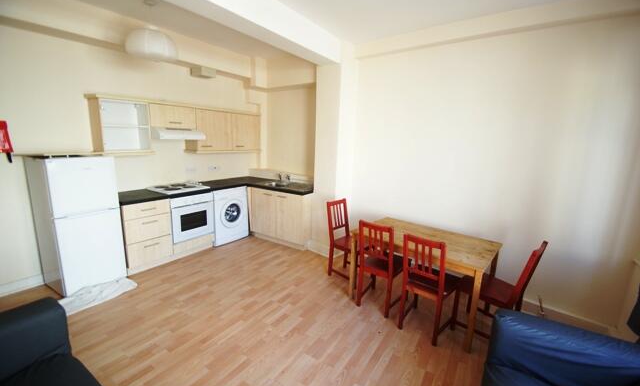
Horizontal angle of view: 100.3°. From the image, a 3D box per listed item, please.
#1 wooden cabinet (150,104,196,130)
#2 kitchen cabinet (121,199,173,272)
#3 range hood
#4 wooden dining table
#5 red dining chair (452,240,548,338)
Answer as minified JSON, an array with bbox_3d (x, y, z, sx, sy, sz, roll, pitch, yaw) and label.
[{"bbox_3d":[-2.045,-1.006,3.595,0.319,0.290,0.606,8,12,31],"label":"wooden cabinet"},{"bbox_3d":[-2.247,0.472,3.312,0.584,0.815,0.509,8,12,31],"label":"kitchen cabinet"},{"bbox_3d":[-1.966,-0.792,3.580,0.520,0.140,0.606,8,12,31],"label":"range hood"},{"bbox_3d":[0.985,0.782,2.624,1.170,0.724,0.745,11,14,41],"label":"wooden dining table"},{"bbox_3d":[1.440,0.781,2.211,0.420,0.900,0.490,-8,14,-42],"label":"red dining chair"}]

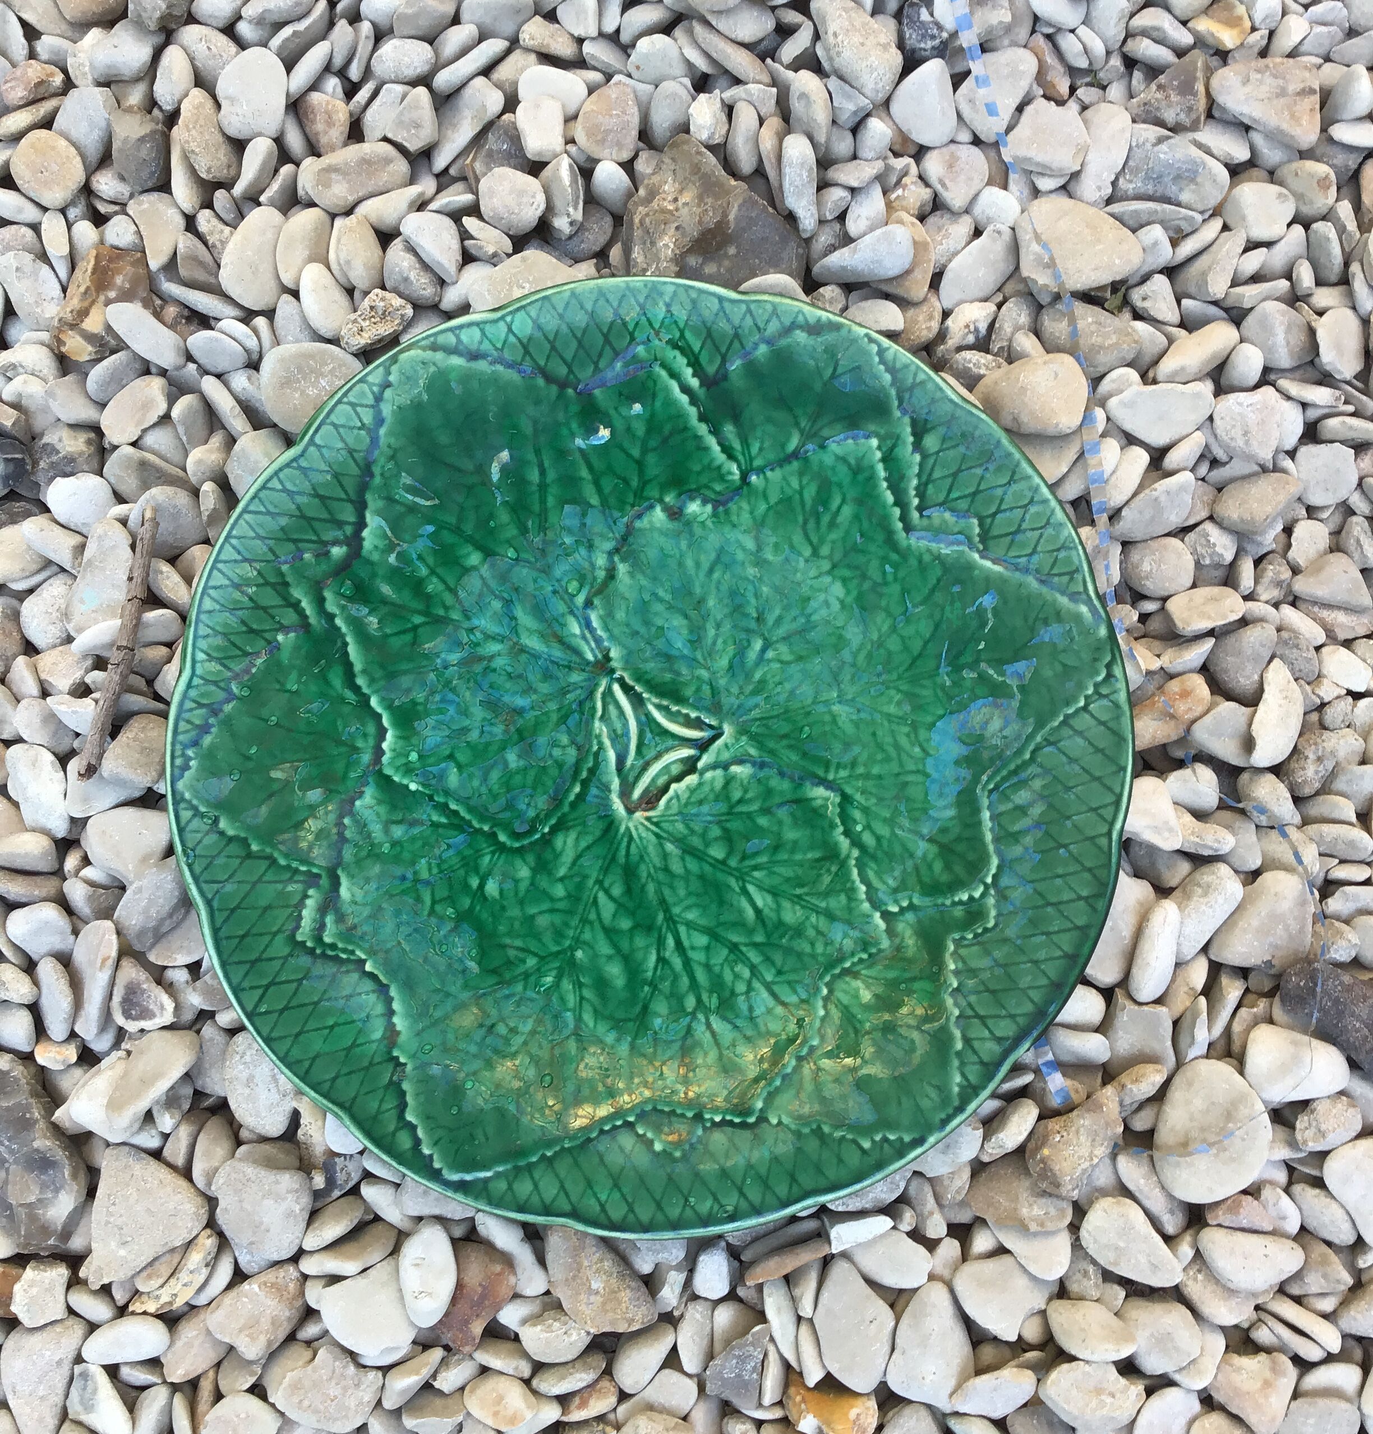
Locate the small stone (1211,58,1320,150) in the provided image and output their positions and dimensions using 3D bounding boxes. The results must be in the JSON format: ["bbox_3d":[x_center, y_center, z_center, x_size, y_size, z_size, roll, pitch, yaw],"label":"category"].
[{"bbox_3d":[0.147,-0.156,0.416,0.027,0.015,0.023,5,82,0],"label":"small stone"}]

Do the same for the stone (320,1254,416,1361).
[{"bbox_3d":[-0.070,0.136,0.375,0.023,0.011,0.020,-23,84,-4],"label":"stone"}]

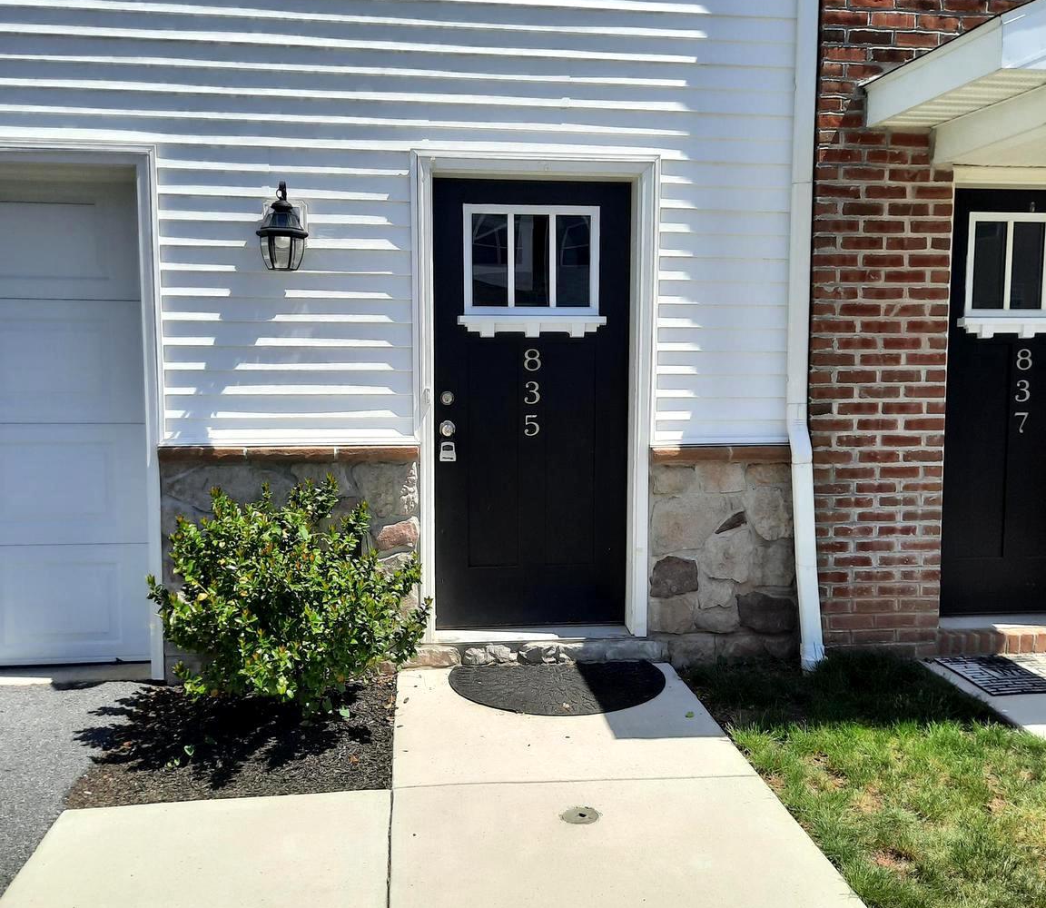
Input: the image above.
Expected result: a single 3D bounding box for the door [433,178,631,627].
[{"bbox_3d":[0.044,-0.203,4.468,0.877,1.990,0.085,0,5,-7],"label":"door"}]

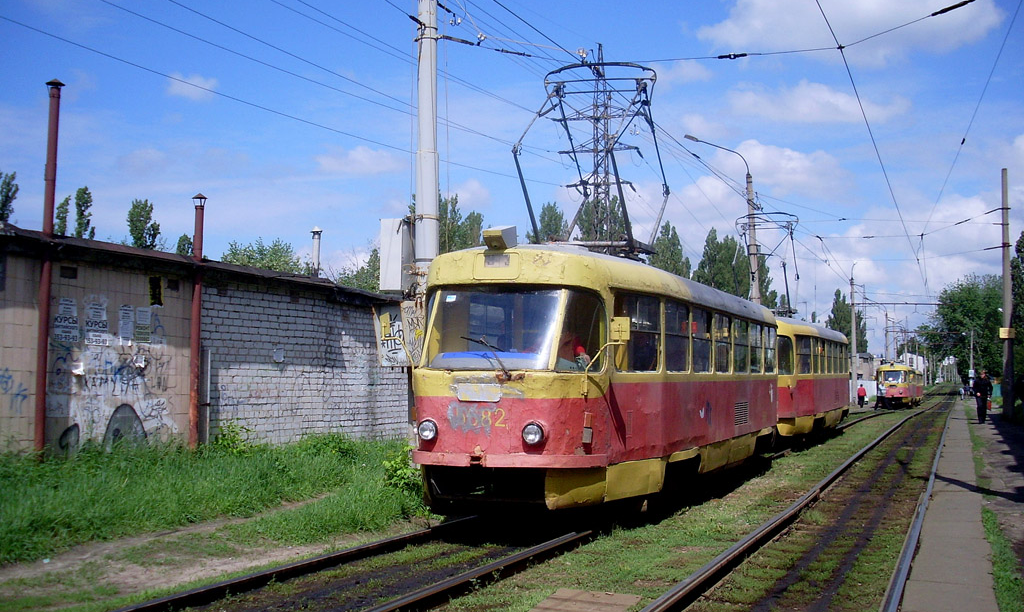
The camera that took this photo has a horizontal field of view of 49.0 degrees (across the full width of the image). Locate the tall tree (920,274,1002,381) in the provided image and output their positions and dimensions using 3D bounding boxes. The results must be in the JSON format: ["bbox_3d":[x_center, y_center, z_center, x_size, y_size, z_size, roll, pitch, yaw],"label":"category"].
[{"bbox_3d":[52.400,3.500,130.000,10.000,14.400,10.000,-1,-4,21],"label":"tall tree"}]

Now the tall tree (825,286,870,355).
[{"bbox_3d":[59.500,6.000,200.000,7.500,18.300,7.500,-1,-4,21],"label":"tall tree"}]

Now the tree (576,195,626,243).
[{"bbox_3d":[11.100,-1.900,140.000,6.300,23.900,6.300,-1,-4,21],"label":"tree"}]

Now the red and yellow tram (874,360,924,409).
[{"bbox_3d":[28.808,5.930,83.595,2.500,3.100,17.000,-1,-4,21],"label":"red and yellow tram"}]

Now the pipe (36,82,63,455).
[{"bbox_3d":[-5.790,-0.480,14.040,0.240,4.800,0.240,0,-4,21],"label":"pipe"}]

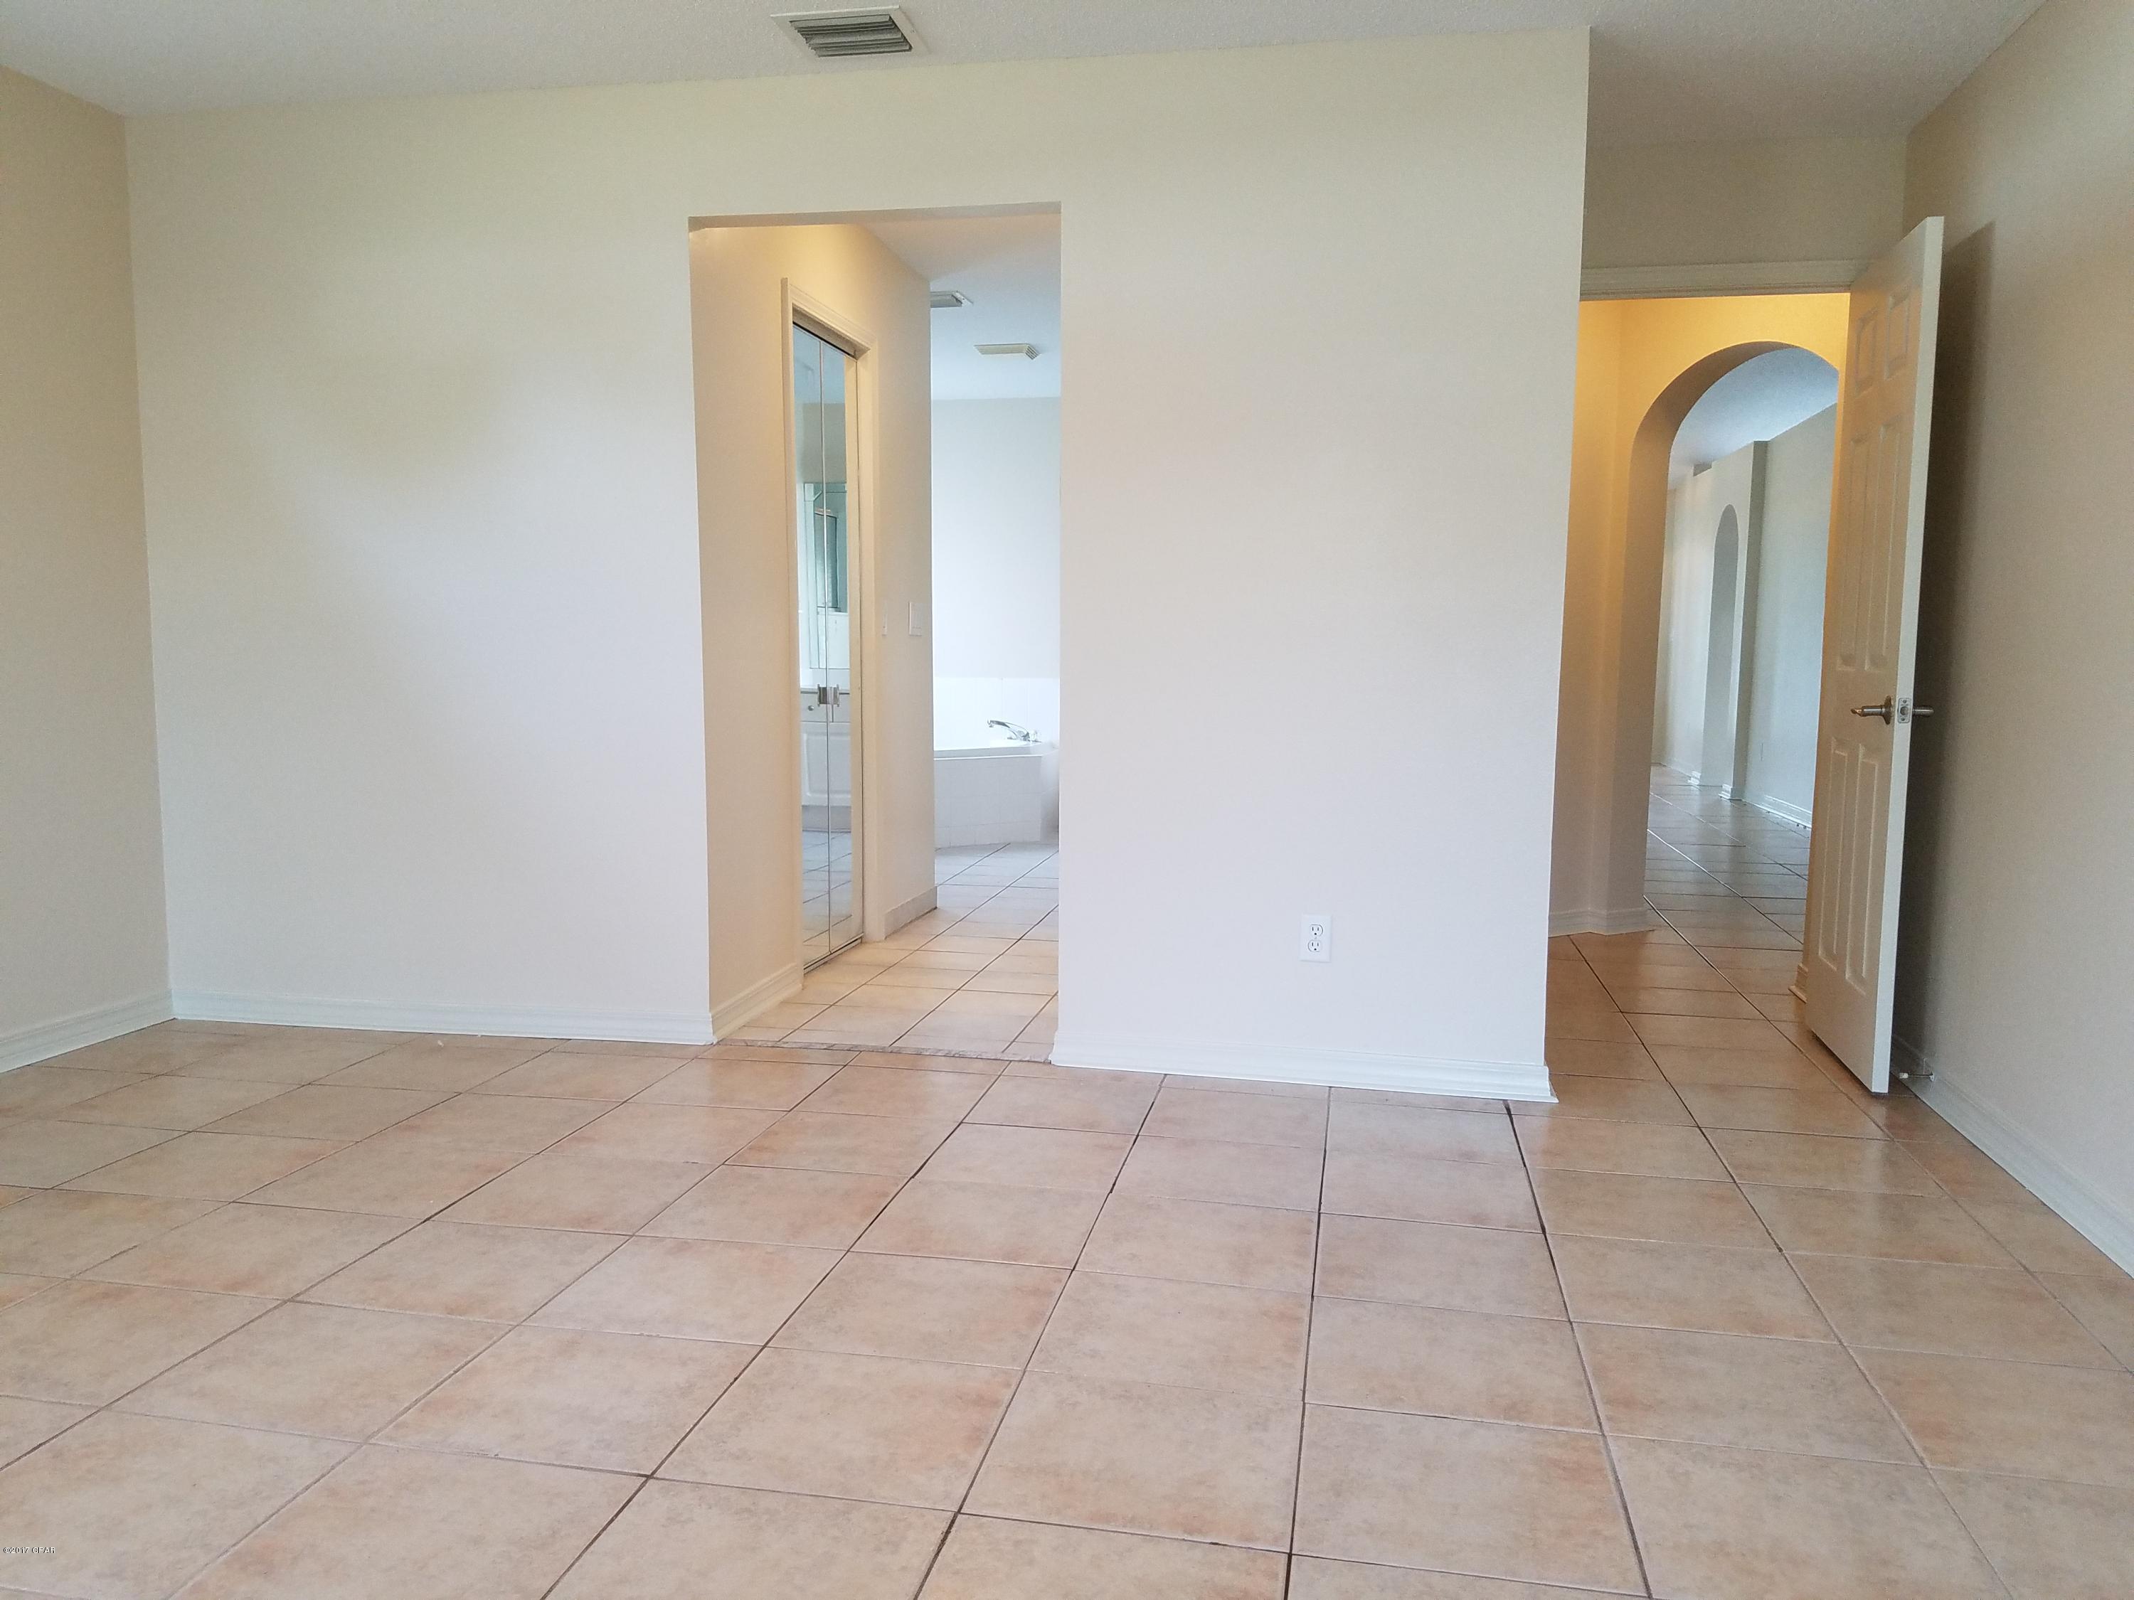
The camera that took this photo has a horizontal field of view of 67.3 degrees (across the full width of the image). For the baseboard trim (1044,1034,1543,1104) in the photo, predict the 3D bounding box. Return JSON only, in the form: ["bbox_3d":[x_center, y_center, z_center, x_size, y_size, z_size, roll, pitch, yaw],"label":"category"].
[{"bbox_3d":[0.564,0.652,3.932,1.227,0.083,0.022,2,6,12],"label":"baseboard trim"}]

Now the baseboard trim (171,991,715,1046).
[{"bbox_3d":[-1.711,0.589,4.359,1.577,0.083,0.022,1,6,8],"label":"baseboard trim"}]

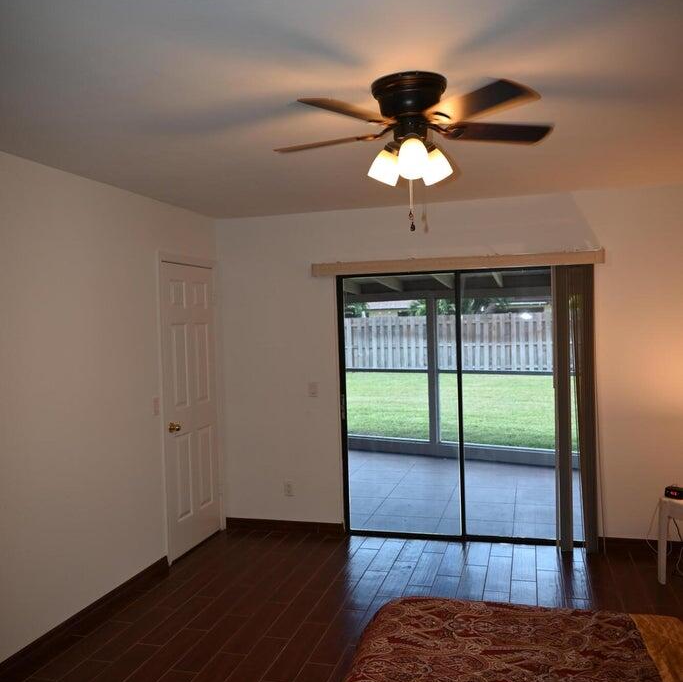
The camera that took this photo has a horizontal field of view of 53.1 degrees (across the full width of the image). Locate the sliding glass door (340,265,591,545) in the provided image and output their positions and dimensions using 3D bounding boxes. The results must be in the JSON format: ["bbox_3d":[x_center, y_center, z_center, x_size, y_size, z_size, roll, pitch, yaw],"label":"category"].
[{"bbox_3d":[0.875,0.468,4.923,1.797,1.945,0.090,-1,1,16],"label":"sliding glass door"}]

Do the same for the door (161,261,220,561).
[{"bbox_3d":[-1.092,0.470,4.944,0.040,2.030,0.780,-1,1,16],"label":"door"}]

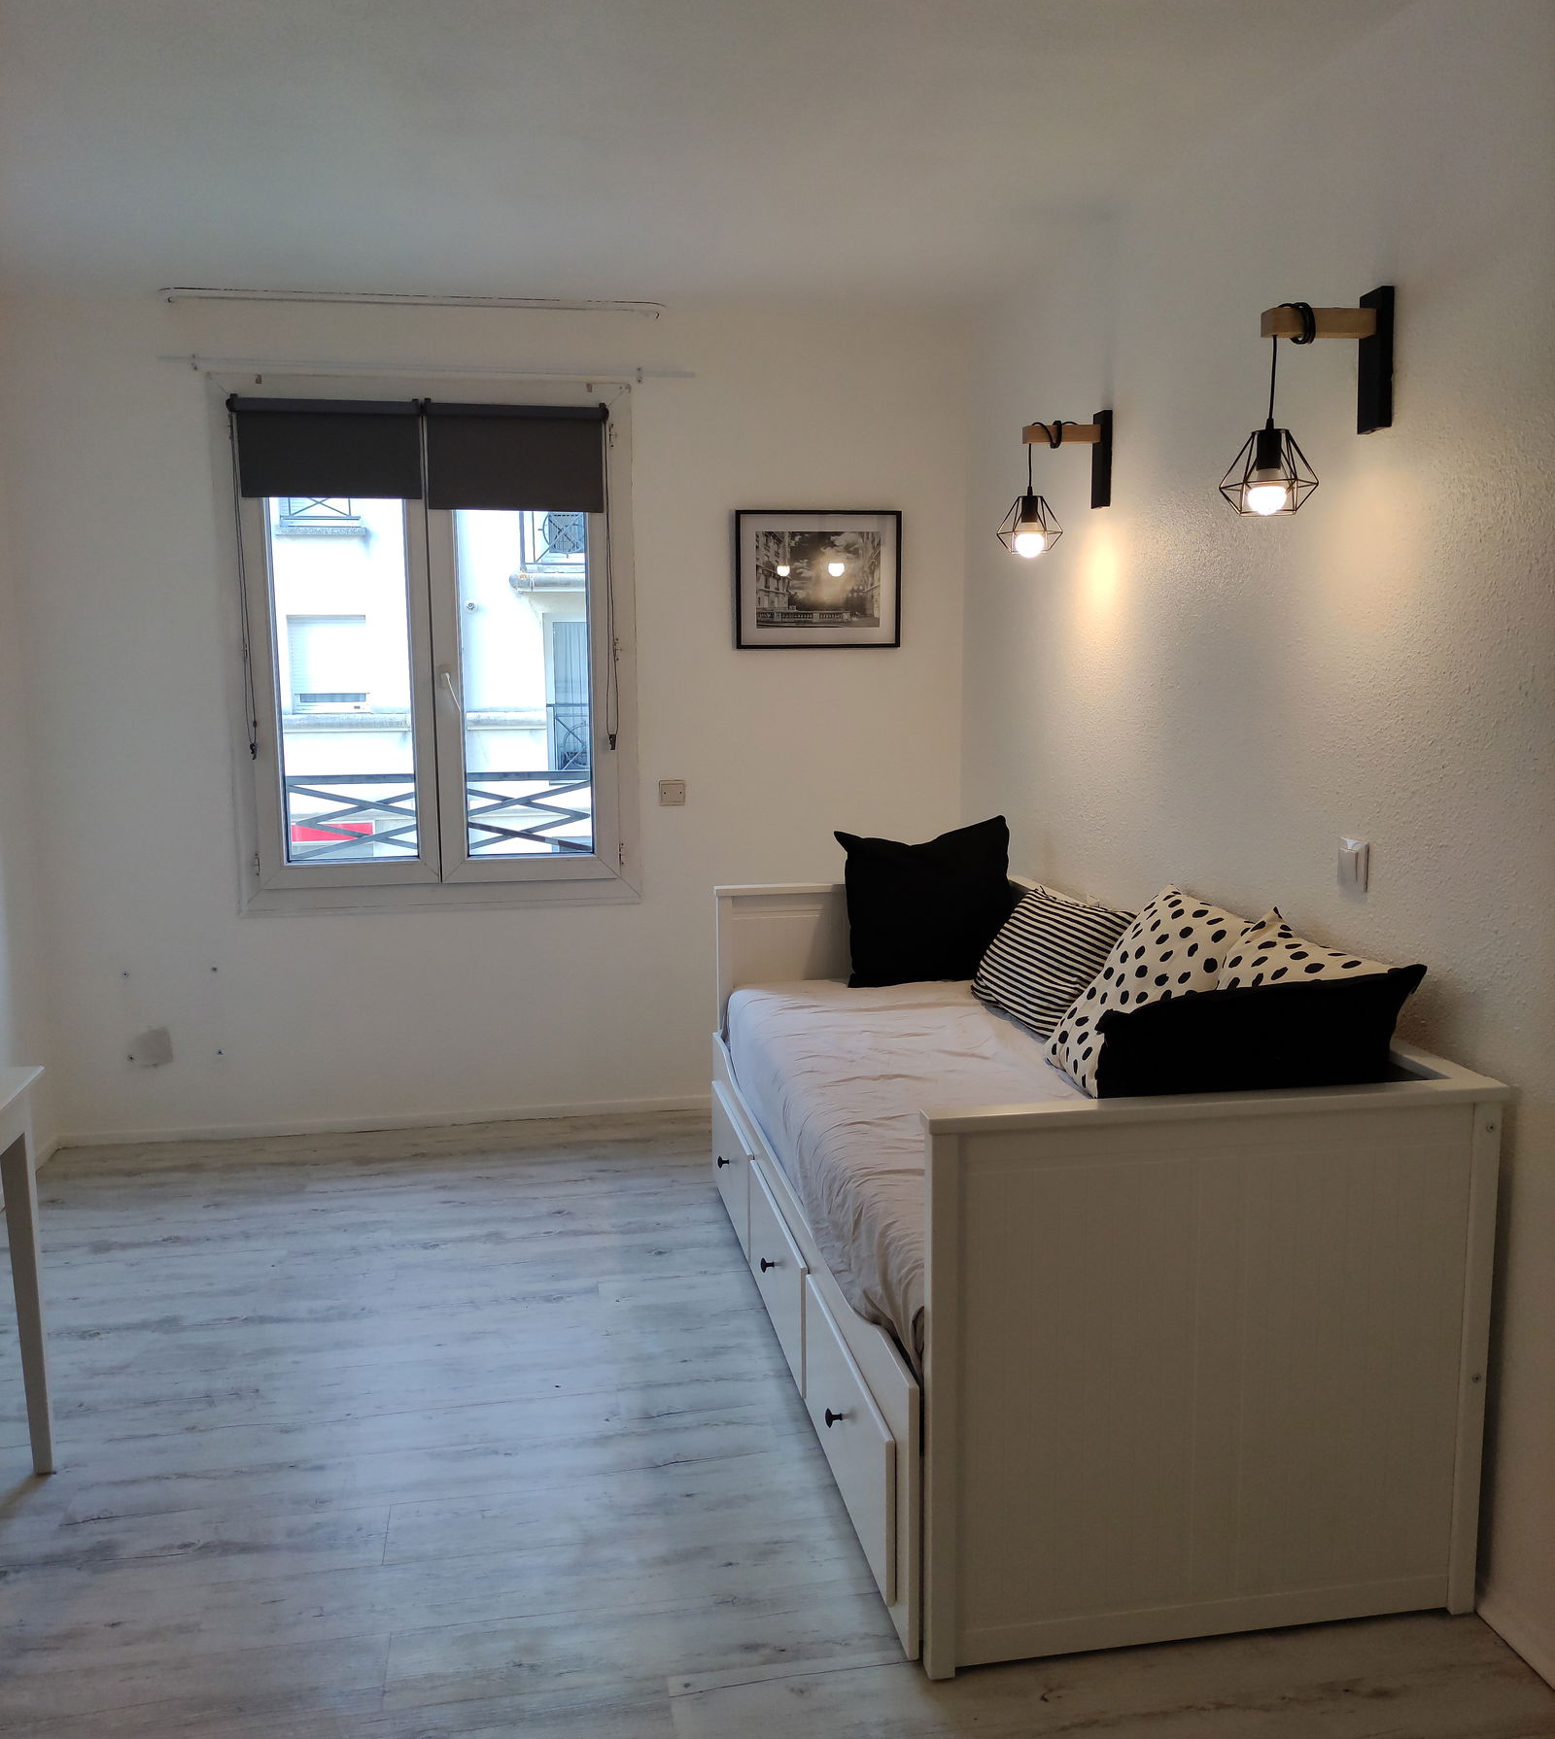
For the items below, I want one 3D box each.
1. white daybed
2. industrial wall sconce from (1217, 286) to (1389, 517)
[{"bbox_3d":[0.431,0.587,3.151,0.901,0.821,2.090,-2,8,-10],"label":"white daybed"},{"bbox_3d":[0.850,-0.757,2.429,0.273,0.358,0.172,-2,8,-10],"label":"industrial wall sconce"}]

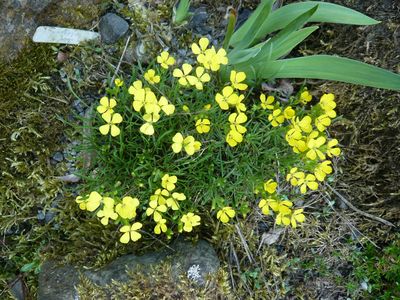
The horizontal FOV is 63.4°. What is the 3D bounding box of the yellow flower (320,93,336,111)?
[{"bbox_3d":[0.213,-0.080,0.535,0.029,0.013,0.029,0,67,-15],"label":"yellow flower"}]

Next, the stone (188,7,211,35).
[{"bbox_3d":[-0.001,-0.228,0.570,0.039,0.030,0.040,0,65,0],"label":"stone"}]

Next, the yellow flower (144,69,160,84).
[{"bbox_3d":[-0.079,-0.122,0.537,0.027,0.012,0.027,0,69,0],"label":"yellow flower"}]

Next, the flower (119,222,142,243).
[{"bbox_3d":[-0.089,0.105,0.413,0.030,0.011,0.026,0,72,3],"label":"flower"}]

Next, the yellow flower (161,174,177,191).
[{"bbox_3d":[-0.042,0.045,0.440,0.022,0.011,0.024,0,72,0],"label":"yellow flower"}]

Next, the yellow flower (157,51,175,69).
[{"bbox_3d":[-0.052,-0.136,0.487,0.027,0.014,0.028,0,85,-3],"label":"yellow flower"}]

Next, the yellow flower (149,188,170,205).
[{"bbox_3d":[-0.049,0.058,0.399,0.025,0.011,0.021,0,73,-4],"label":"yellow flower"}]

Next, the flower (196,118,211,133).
[{"bbox_3d":[0.005,-0.036,0.475,0.021,0.009,0.018,0,64,0],"label":"flower"}]

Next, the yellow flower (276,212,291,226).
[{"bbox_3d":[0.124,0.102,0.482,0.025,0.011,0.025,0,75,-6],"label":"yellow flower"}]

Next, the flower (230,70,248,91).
[{"bbox_3d":[0.059,-0.104,0.483,0.027,0.013,0.027,0,62,-2],"label":"flower"}]

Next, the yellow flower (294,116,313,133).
[{"bbox_3d":[0.148,-0.036,0.462,0.026,0.011,0.020,0,64,-6],"label":"yellow flower"}]

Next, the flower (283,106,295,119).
[{"bbox_3d":[0.135,-0.056,0.488,0.018,0.013,0.020,0,78,-3],"label":"flower"}]

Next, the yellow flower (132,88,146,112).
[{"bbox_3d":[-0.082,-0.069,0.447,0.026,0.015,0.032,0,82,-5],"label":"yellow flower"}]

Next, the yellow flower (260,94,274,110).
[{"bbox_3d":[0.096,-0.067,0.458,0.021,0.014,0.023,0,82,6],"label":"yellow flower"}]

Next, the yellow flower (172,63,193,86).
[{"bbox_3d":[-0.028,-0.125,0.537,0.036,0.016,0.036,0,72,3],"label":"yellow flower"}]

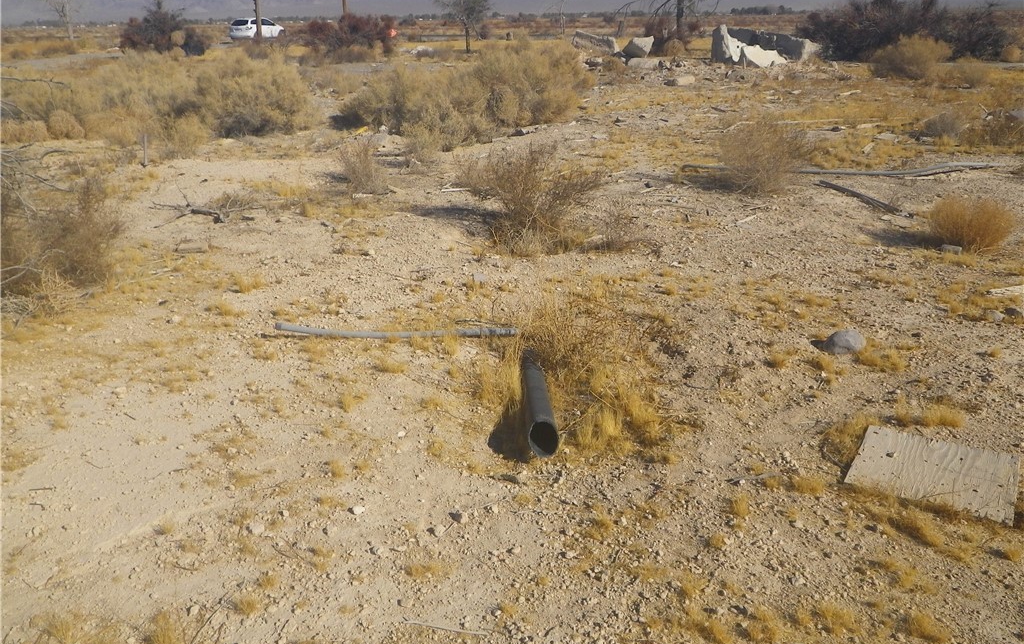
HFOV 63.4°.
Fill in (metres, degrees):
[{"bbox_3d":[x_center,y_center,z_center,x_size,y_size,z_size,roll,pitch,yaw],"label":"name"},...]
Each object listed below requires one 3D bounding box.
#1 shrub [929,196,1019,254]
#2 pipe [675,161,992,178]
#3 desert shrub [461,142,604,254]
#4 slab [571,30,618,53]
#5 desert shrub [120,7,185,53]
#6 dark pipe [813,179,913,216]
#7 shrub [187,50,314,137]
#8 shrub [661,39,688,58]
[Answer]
[{"bbox_3d":[3.219,-0.695,5.736,0.550,0.352,0.522,10,23,28],"label":"shrub"},{"bbox_3d":[3.346,-1.602,8.488,3.150,0.100,0.450,0,20,3],"label":"pipe"},{"bbox_3d":[0.146,-0.935,5.990,1.063,0.718,0.957,0,20,1],"label":"desert shrub"},{"bbox_3d":[3.429,-11.625,34.637,1.850,0.850,0.600,4,21,13],"label":"slab"},{"bbox_3d":[-19.107,-15.361,43.576,3.140,2.311,2.826,-9,22,-21],"label":"desert shrub"},{"bbox_3d":[3.064,-1.099,7.299,0.080,0.080,1.280,-5,21,-11],"label":"dark pipe"},{"bbox_3d":[-3.943,-3.497,12.488,1.750,1.120,1.600,-7,21,-15],"label":"shrub"},{"bbox_3d":[6.204,-10.457,31.630,0.877,0.649,0.877,3,21,10],"label":"shrub"}]

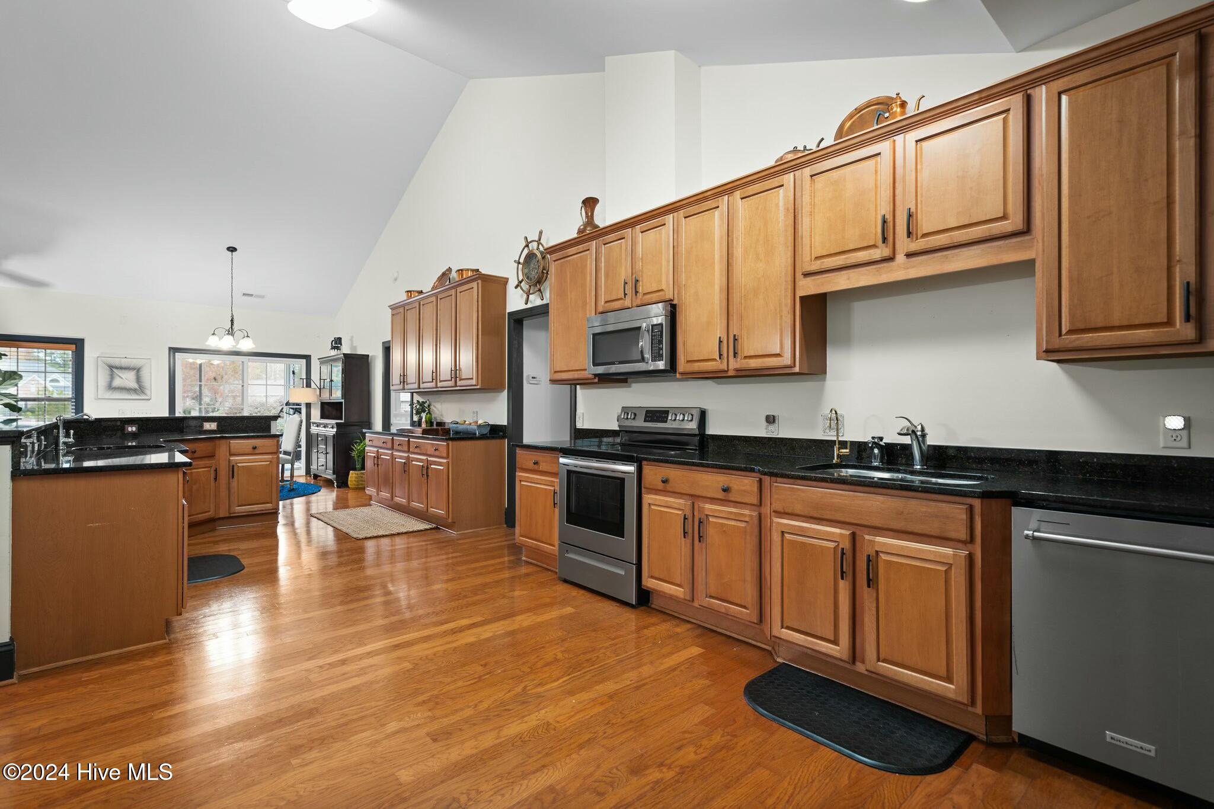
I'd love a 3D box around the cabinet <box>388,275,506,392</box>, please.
[{"bbox_3d":[-1.873,-0.696,6.114,0.356,1.085,2.220,0,0,-43],"label":"cabinet"}]

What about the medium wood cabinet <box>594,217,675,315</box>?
[{"bbox_3d":[0.293,-0.922,3.807,0.330,0.600,0.760,1,-1,-42],"label":"medium wood cabinet"}]

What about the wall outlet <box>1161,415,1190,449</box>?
[{"bbox_3d":[2.122,0.105,2.014,0.014,0.118,0.074,0,0,-43],"label":"wall outlet"}]

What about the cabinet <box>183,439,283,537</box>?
[{"bbox_3d":[-3.861,0.780,5.479,0.875,0.880,0.660,0,0,-43],"label":"cabinet"}]

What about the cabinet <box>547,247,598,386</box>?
[{"bbox_3d":[-0.161,-0.693,4.264,0.333,1.054,0.590,0,0,-43],"label":"cabinet"}]

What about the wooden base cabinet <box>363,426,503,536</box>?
[{"bbox_3d":[-1.997,0.761,5.997,0.640,0.900,2.315,0,0,-42],"label":"wooden base cabinet"}]

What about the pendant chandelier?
[{"bbox_3d":[-5.351,-1.508,7.694,0.700,1.430,0.700,1,-1,-42],"label":"pendant chandelier"}]

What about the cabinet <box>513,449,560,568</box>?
[{"bbox_3d":[-0.296,0.773,4.196,0.615,0.875,0.612,0,0,-43],"label":"cabinet"}]

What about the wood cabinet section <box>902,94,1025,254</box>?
[{"bbox_3d":[1.605,-0.945,2.370,0.327,0.556,0.450,0,0,-42],"label":"wood cabinet section"}]

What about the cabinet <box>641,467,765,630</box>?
[{"bbox_3d":[0.706,0.724,3.104,0.615,0.775,0.825,0,0,-43],"label":"cabinet"}]

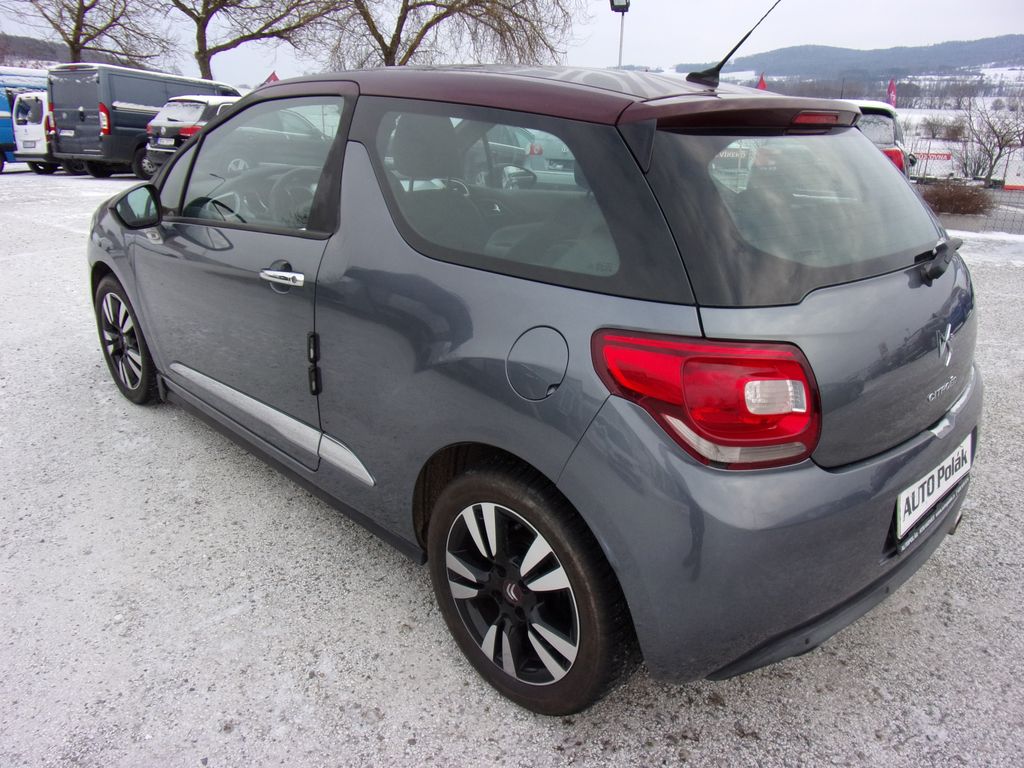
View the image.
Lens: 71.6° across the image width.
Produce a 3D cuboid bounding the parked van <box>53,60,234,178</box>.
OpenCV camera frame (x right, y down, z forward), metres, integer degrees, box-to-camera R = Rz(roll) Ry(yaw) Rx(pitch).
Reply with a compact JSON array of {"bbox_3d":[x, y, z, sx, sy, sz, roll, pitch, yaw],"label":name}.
[{"bbox_3d":[-8.016,-6.338,17.309,2.050,2.250,5.200,16,24,31],"label":"parked van"}]

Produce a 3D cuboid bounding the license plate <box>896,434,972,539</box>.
[{"bbox_3d":[1.053,0.242,1.754,0.510,0.109,0.020,-18,19,-41],"label":"license plate"}]

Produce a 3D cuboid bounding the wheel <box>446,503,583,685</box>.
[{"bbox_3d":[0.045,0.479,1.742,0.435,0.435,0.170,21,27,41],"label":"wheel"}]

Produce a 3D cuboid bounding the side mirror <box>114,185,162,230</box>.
[{"bbox_3d":[-1.263,-0.608,2.401,0.130,0.150,0.190,17,26,34],"label":"side mirror"}]

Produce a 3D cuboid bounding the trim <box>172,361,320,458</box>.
[{"bbox_3d":[-0.986,0.036,2.527,1.145,0.088,0.035,18,25,42],"label":"trim"}]

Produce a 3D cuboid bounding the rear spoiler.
[{"bbox_3d":[0.662,-0.662,1.859,0.270,0.165,1.140,21,27,41],"label":"rear spoiler"}]

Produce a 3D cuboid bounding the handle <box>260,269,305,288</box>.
[{"bbox_3d":[-0.626,-0.289,1.930,0.215,0.036,0.045,21,28,40],"label":"handle"}]

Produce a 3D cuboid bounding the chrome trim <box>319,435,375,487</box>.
[{"bbox_3d":[-0.480,0.214,2.062,0.290,0.080,0.035,21,27,41],"label":"chrome trim"}]

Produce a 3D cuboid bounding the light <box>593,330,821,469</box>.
[{"bbox_3d":[0.386,0.021,1.402,0.360,0.240,0.310,21,27,41],"label":"light"}]

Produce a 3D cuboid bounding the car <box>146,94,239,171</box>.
[{"bbox_3d":[-5.834,-5.613,16.543,1.820,1.520,4.700,14,22,27],"label":"car"}]

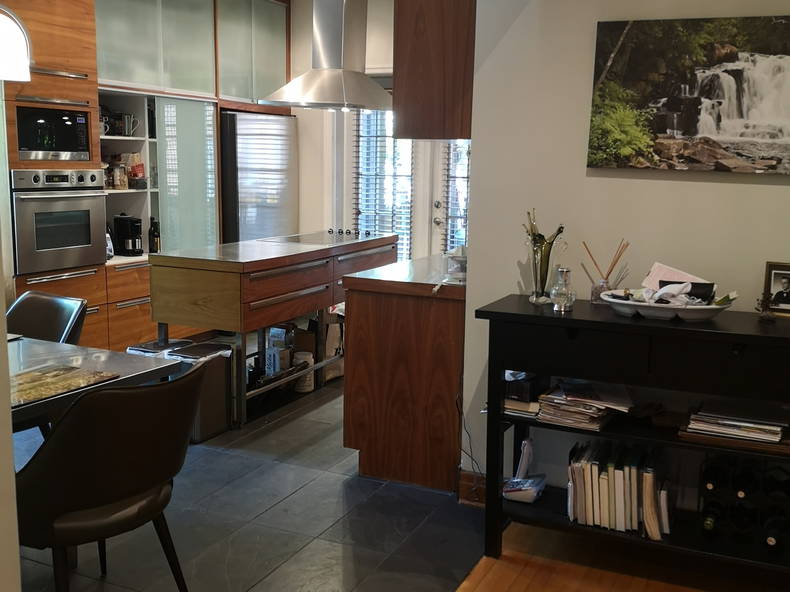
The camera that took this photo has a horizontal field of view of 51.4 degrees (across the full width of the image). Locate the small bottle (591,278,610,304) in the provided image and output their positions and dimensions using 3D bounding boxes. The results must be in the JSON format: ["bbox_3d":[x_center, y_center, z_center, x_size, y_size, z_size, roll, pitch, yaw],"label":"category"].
[{"bbox_3d":[0.775,-0.014,3.092,0.070,0.093,0.065,5,10,24],"label":"small bottle"}]

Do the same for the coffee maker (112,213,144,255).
[{"bbox_3d":[-1.947,-0.450,6.047,0.190,0.307,0.160,5,10,24],"label":"coffee maker"}]

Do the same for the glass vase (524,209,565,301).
[{"bbox_3d":[0.551,-0.143,3.095,0.130,0.335,0.120,5,10,24],"label":"glass vase"}]

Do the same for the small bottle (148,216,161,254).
[{"bbox_3d":[-1.840,-0.478,6.285,0.075,0.290,0.075,5,10,24],"label":"small bottle"}]

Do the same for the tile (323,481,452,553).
[{"bbox_3d":[-0.029,0.896,3.344,0.307,0.012,0.610,5,10,24],"label":"tile"}]

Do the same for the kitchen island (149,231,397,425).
[{"bbox_3d":[-0.692,0.101,5.398,0.670,0.886,1.970,5,10,24],"label":"kitchen island"}]

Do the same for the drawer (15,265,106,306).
[{"bbox_3d":[-2.316,-0.048,5.319,0.480,0.270,0.723,5,10,24],"label":"drawer"}]

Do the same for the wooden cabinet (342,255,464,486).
[{"bbox_3d":[0.283,0.307,4.125,0.600,0.912,1.200,5,10,24],"label":"wooden cabinet"}]

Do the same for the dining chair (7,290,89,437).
[{"bbox_3d":[-1.593,0.438,3.430,0.520,0.820,0.570,5,10,24],"label":"dining chair"}]

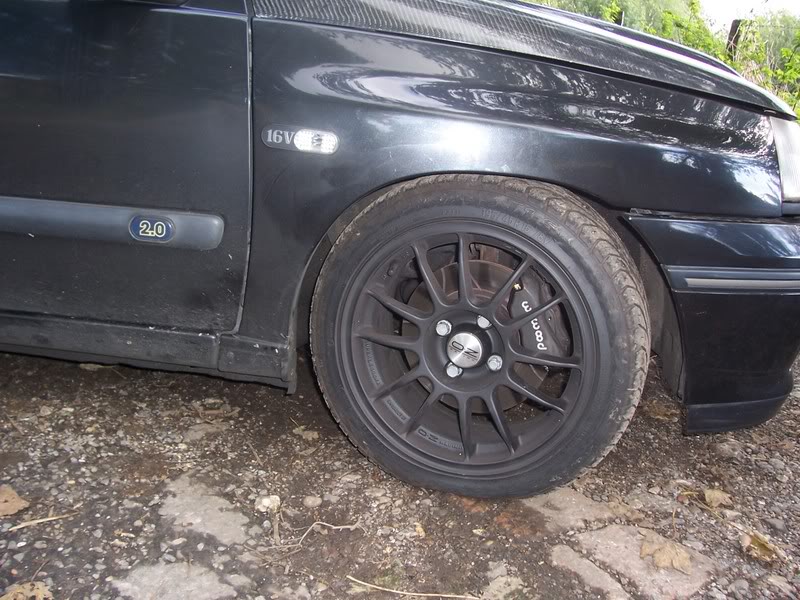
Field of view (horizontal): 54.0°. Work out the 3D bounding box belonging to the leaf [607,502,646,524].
[{"bbox_3d":[0.378,0.351,1.313,0.037,0.010,0.077,-2,14,-21],"label":"leaf"}]

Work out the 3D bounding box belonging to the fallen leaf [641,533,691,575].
[{"bbox_3d":[0.403,0.380,1.192,0.072,0.011,0.108,6,14,15],"label":"fallen leaf"}]

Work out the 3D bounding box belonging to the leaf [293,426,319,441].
[{"bbox_3d":[-0.180,0.264,1.558,0.066,0.013,0.038,13,17,37],"label":"leaf"}]

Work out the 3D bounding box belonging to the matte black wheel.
[{"bbox_3d":[0.128,0.064,1.323,0.556,0.555,0.197,7,14,18],"label":"matte black wheel"}]

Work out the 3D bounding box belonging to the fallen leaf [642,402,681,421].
[{"bbox_3d":[0.591,0.248,1.787,0.070,0.016,0.105,0,13,-11],"label":"fallen leaf"}]

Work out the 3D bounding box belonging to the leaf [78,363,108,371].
[{"bbox_3d":[-0.741,0.158,1.884,0.073,0.013,0.043,6,13,11],"label":"leaf"}]

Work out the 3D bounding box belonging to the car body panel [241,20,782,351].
[{"bbox_3d":[0.164,-0.166,1.236,0.830,0.520,0.180,6,13,11],"label":"car body panel"}]

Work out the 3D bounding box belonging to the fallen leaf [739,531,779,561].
[{"bbox_3d":[0.554,0.377,1.211,0.052,0.024,0.090,3,13,-1],"label":"fallen leaf"}]

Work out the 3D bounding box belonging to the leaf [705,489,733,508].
[{"bbox_3d":[0.554,0.344,1.366,0.041,0.018,0.075,6,14,13],"label":"leaf"}]

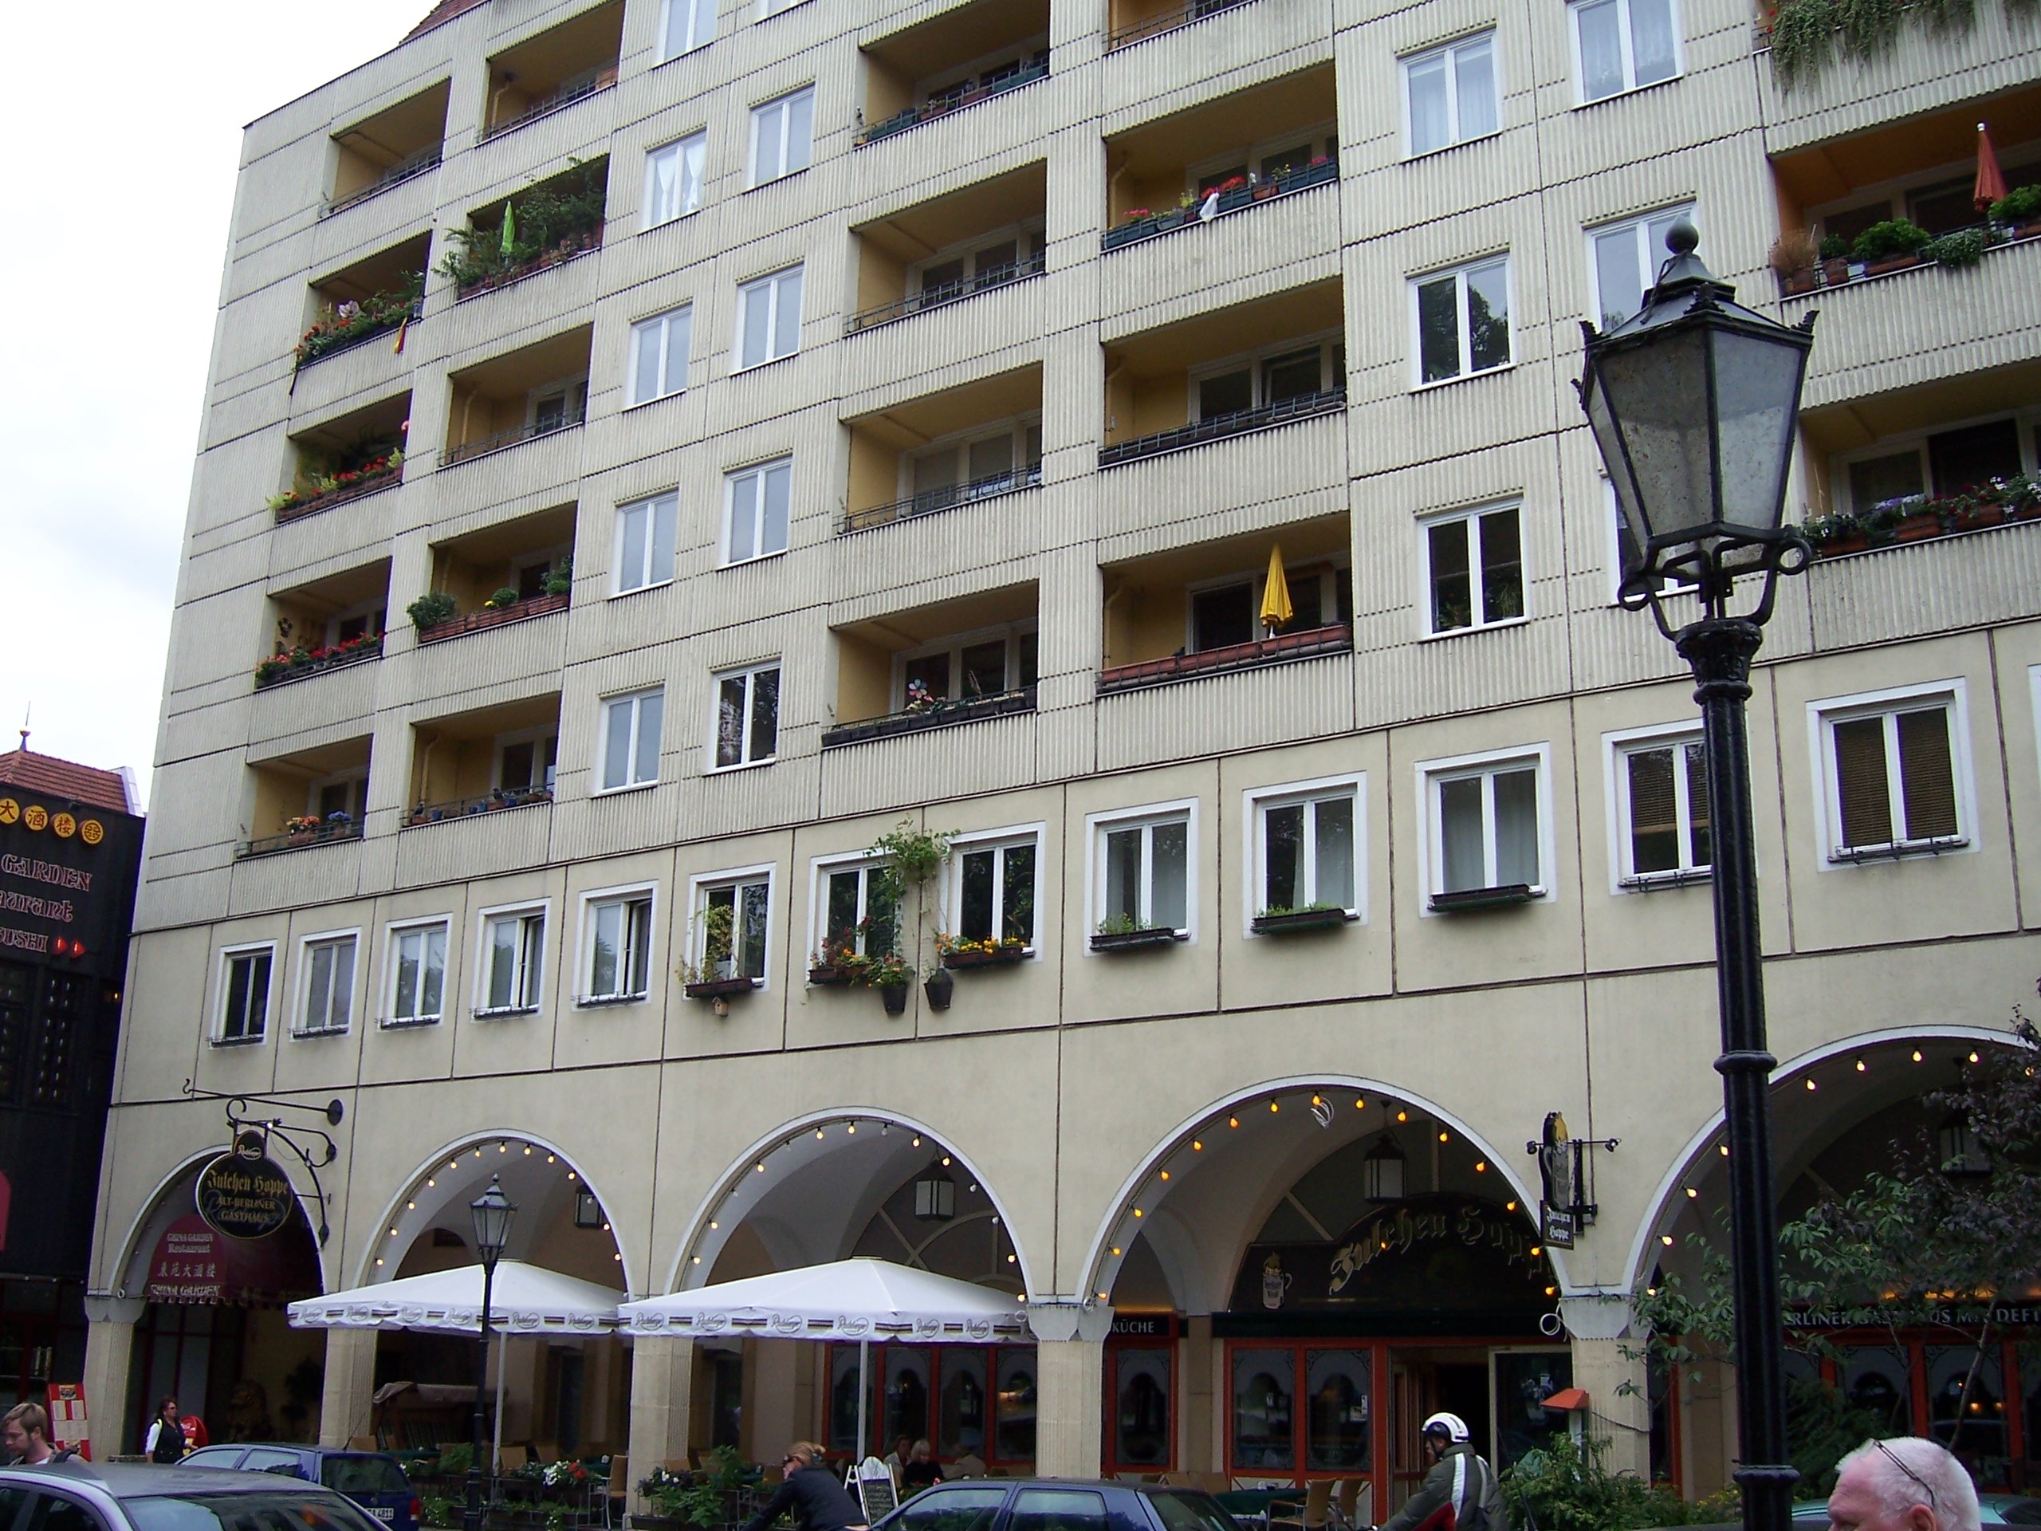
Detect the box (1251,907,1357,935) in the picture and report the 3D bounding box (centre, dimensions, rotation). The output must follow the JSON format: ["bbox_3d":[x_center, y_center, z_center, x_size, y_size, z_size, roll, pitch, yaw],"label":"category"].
[{"bbox_3d":[2.877,1.590,21.823,1.030,0.180,0.220,-10,-20,33],"label":"box"}]

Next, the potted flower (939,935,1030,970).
[{"bbox_3d":[-0.391,2.134,24.100,1.080,0.280,0.240,-10,-19,33],"label":"potted flower"}]

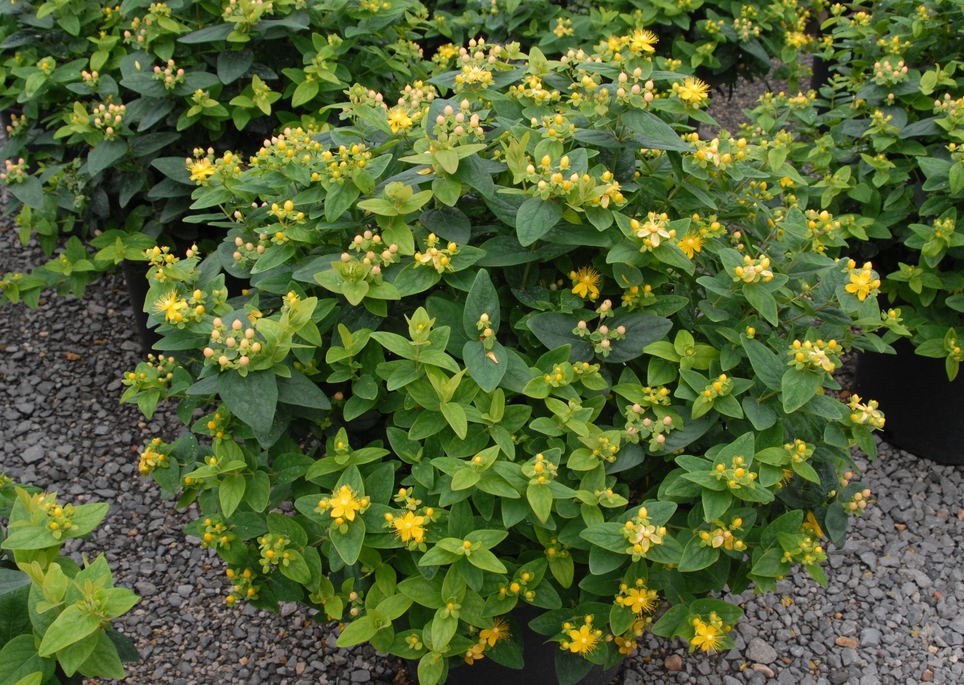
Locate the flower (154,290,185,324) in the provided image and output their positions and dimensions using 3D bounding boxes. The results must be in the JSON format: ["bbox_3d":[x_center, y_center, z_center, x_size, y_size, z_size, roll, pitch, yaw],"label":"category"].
[{"bbox_3d":[-0.342,-0.041,1.310,0.033,0.020,0.034,0,75,9],"label":"flower"}]

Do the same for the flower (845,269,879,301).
[{"bbox_3d":[0.376,-0.058,1.190,0.029,0.017,0.029,2,75,4],"label":"flower"}]

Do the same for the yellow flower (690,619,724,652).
[{"bbox_3d":[0.234,0.304,1.240,0.034,0.034,0.018,0,-8,-1],"label":"yellow flower"}]

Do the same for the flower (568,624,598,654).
[{"bbox_3d":[0.091,0.266,1.070,0.028,0.017,0.028,-4,73,-7],"label":"flower"}]

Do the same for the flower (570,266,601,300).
[{"bbox_3d":[0.096,-0.055,1.110,0.030,0.020,0.030,-4,53,-6],"label":"flower"}]

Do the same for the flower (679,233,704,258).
[{"bbox_3d":[0.196,-0.091,1.120,0.026,0.018,0.026,0,60,0],"label":"flower"}]

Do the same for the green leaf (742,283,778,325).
[{"bbox_3d":[0.303,-0.042,1.300,0.028,0.013,0.055,-34,78,1],"label":"green leaf"}]

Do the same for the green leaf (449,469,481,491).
[{"bbox_3d":[-0.014,0.120,1.040,0.022,0.008,0.037,41,51,19],"label":"green leaf"}]

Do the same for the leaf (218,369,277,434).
[{"bbox_3d":[-0.245,0.061,1.250,0.060,0.072,0.016,-12,-10,-8],"label":"leaf"}]

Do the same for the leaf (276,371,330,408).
[{"bbox_3d":[-0.193,0.052,1.280,0.071,0.012,0.038,31,64,4],"label":"leaf"}]

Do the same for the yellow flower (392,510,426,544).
[{"bbox_3d":[-0.074,0.185,1.200,0.033,0.032,0.018,0,-9,-4],"label":"yellow flower"}]

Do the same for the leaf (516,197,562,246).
[{"bbox_3d":[0.056,-0.126,1.260,0.046,0.012,0.061,18,66,1],"label":"leaf"}]

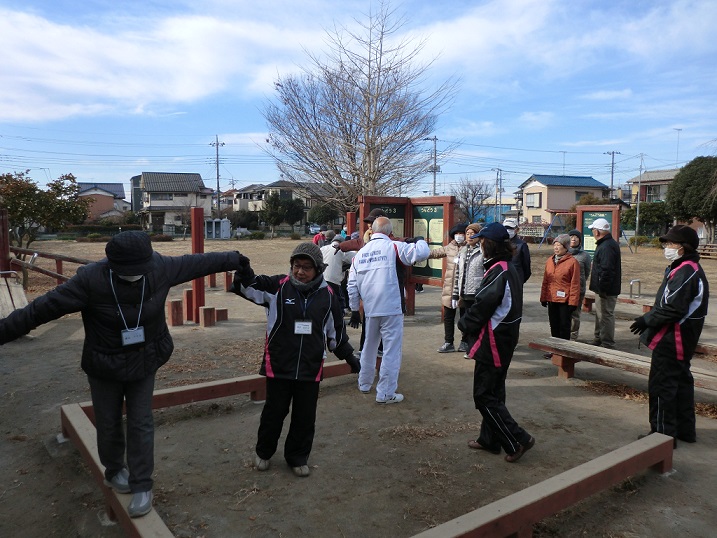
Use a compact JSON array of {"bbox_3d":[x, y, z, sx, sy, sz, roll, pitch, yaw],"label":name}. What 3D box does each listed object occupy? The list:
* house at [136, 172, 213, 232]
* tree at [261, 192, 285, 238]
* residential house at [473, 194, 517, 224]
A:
[{"bbox_3d":[-23.739,-8.390,72.554,9.000,7.900,7.800,-2,5,-22],"label":"house"},{"bbox_3d":[-9.898,-6.122,64.000,2.800,5.400,2.800,0,4,0],"label":"tree"},{"bbox_3d":[20.240,-7.539,81.666,8.000,6.050,7.000,0,4,0],"label":"residential house"}]

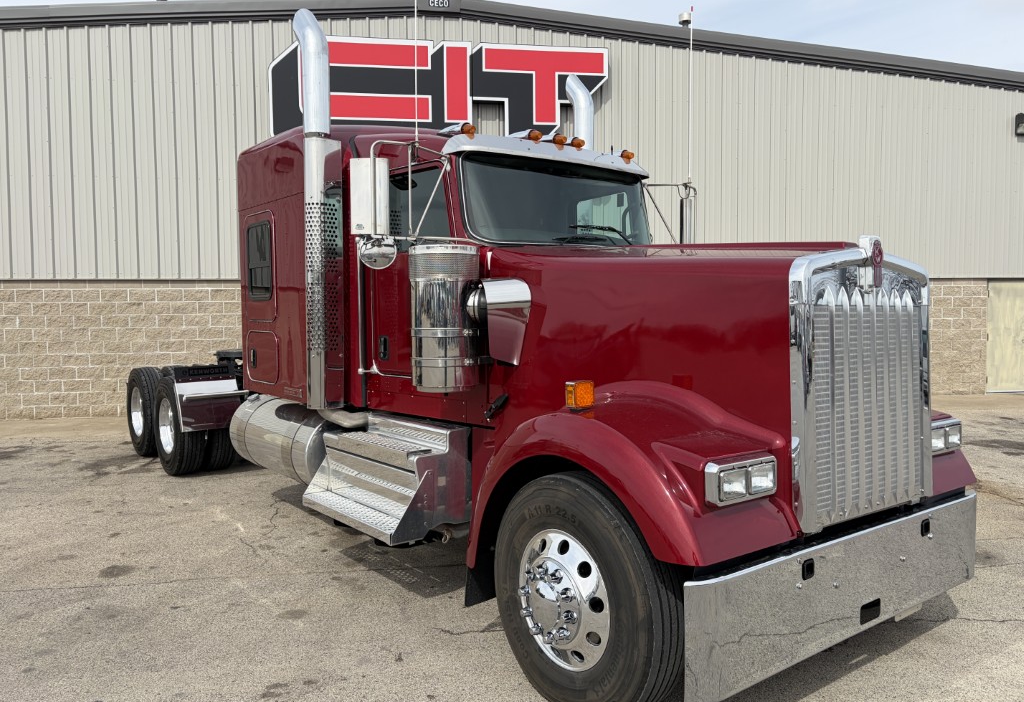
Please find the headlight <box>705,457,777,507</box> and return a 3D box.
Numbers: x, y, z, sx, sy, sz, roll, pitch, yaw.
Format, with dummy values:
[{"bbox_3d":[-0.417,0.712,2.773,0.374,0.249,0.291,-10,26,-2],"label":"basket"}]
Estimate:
[{"bbox_3d":[0.862,0.483,2.936,0.395,0.164,0.100,-1,3,-38],"label":"headlight"}]

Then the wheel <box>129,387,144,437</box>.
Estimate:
[{"bbox_3d":[-4.433,0.752,9.346,0.220,0.597,0.597,-2,3,-38],"label":"wheel"}]

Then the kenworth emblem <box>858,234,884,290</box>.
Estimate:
[{"bbox_3d":[1.594,-0.396,3.410,0.105,0.235,0.080,-2,3,-38],"label":"kenworth emblem"}]

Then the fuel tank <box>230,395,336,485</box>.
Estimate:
[{"bbox_3d":[-1.685,0.726,6.184,0.635,0.635,1.680,-2,3,-38],"label":"fuel tank"}]

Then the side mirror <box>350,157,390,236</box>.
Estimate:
[{"bbox_3d":[-0.784,-0.854,4.255,0.205,0.425,0.085,0,3,-1],"label":"side mirror"}]

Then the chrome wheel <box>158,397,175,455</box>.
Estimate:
[{"bbox_3d":[-3.674,0.809,8.385,0.200,0.600,0.600,-1,3,-38],"label":"chrome wheel"}]

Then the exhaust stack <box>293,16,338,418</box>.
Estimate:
[{"bbox_3d":[-1.369,-0.961,5.314,0.210,2.710,0.350,-1,3,-38],"label":"exhaust stack"}]

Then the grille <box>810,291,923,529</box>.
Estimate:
[{"bbox_3d":[1.592,0.211,3.435,0.990,0.990,0.100,-2,3,-38],"label":"grille"}]

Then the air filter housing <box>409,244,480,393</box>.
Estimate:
[{"bbox_3d":[-0.363,-0.183,4.149,0.380,0.785,0.380,0,3,0],"label":"air filter housing"}]

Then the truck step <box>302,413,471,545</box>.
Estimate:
[{"bbox_3d":[-0.888,0.785,5.120,0.520,0.640,1.252,-1,3,-38],"label":"truck step"}]

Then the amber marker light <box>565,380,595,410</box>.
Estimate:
[{"bbox_3d":[0.306,0.197,3.458,0.120,0.119,0.070,-1,3,-38],"label":"amber marker light"}]

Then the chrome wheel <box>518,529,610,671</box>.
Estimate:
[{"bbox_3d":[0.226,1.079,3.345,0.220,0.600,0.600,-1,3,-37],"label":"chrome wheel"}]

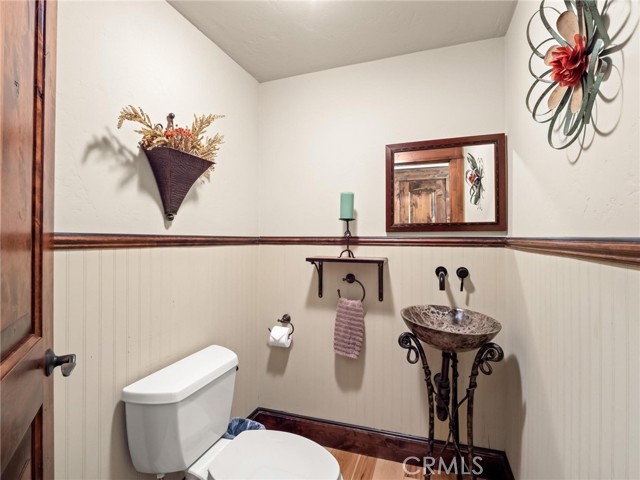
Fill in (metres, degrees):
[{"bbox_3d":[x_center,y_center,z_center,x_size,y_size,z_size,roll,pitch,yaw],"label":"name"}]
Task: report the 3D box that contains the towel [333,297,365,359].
[{"bbox_3d":[0.172,0.527,1.765,0.188,0.355,0.060,0,0,19],"label":"towel"}]

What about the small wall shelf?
[{"bbox_3d":[0.160,0.241,1.745,0.450,0.262,0.165,0,0,19],"label":"small wall shelf"}]

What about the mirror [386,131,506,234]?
[{"bbox_3d":[0.681,-0.297,1.639,0.608,0.505,0.030,0,0,19],"label":"mirror"}]

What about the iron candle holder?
[{"bbox_3d":[0.163,-0.007,1.750,0.100,0.235,0.100,0,0,19],"label":"iron candle holder"}]

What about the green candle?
[{"bbox_3d":[0.163,-0.202,1.750,0.079,0.152,0.079,0,0,19],"label":"green candle"}]

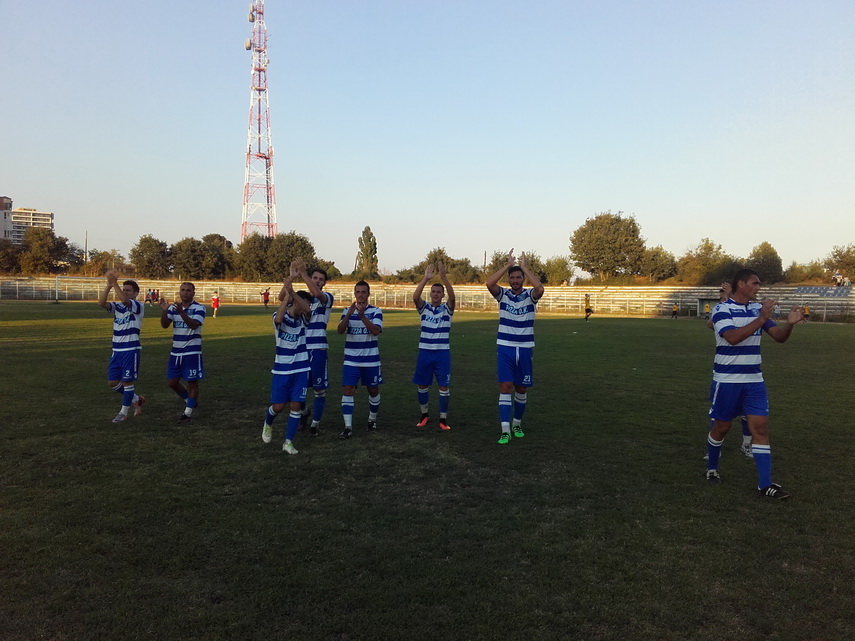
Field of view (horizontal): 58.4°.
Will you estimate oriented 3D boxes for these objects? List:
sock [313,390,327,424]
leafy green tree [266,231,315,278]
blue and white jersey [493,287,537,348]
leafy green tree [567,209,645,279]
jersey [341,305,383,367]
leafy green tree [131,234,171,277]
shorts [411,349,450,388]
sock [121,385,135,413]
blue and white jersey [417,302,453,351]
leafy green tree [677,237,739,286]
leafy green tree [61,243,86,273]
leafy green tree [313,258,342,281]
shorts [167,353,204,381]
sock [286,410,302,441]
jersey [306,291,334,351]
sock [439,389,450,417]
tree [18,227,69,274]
[{"bbox_3d":[-1.220,0.977,8.650,0.125,0.380,0.135,1,2,8],"label":"sock"},{"bbox_3d":[-19.540,-9.267,110.000,7.200,6.800,6.600,1,2,0],"label":"leafy green tree"},{"bbox_3d":[0.952,-0.032,8.100,0.440,0.630,0.300,1,2,0],"label":"blue and white jersey"},{"bbox_3d":[19.514,-8.131,83.000,8.300,7.700,8.000,1,2,0],"label":"leafy green tree"},{"bbox_3d":[-0.763,0.173,8.850,0.490,0.680,0.320,1,2,5],"label":"jersey"},{"bbox_3d":[-34.969,-8.045,97.000,5.321,5.701,5.055,0,2,-20],"label":"leafy green tree"},{"bbox_3d":[0.053,0.553,9.100,0.440,0.460,0.300,1,2,3],"label":"shorts"},{"bbox_3d":[-3.699,0.975,9.450,0.130,0.350,0.150,4,-3,23],"label":"sock"},{"bbox_3d":[0.085,0.072,9.250,0.440,0.580,0.260,1,2,1],"label":"blue and white jersey"},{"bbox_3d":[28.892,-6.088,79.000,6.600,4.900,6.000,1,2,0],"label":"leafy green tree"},{"bbox_3d":[-47.163,-8.393,102.000,3.600,4.200,3.600,1,2,0],"label":"leafy green tree"},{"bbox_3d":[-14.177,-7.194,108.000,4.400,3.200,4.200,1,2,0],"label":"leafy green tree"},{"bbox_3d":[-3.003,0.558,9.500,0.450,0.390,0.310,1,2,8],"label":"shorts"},{"bbox_3d":[-1.344,1.058,7.680,0.115,0.300,0.120,9,-2,-17],"label":"sock"},{"bbox_3d":[-1.232,0.000,8.500,0.440,0.660,0.320,1,2,14],"label":"jersey"},{"bbox_3d":[0.204,0.987,9.100,0.125,0.340,0.140,1,2,-6],"label":"sock"},{"bbox_3d":[-49.154,-8.896,98.000,6.400,6.272,6.080,0,2,-27],"label":"tree"}]

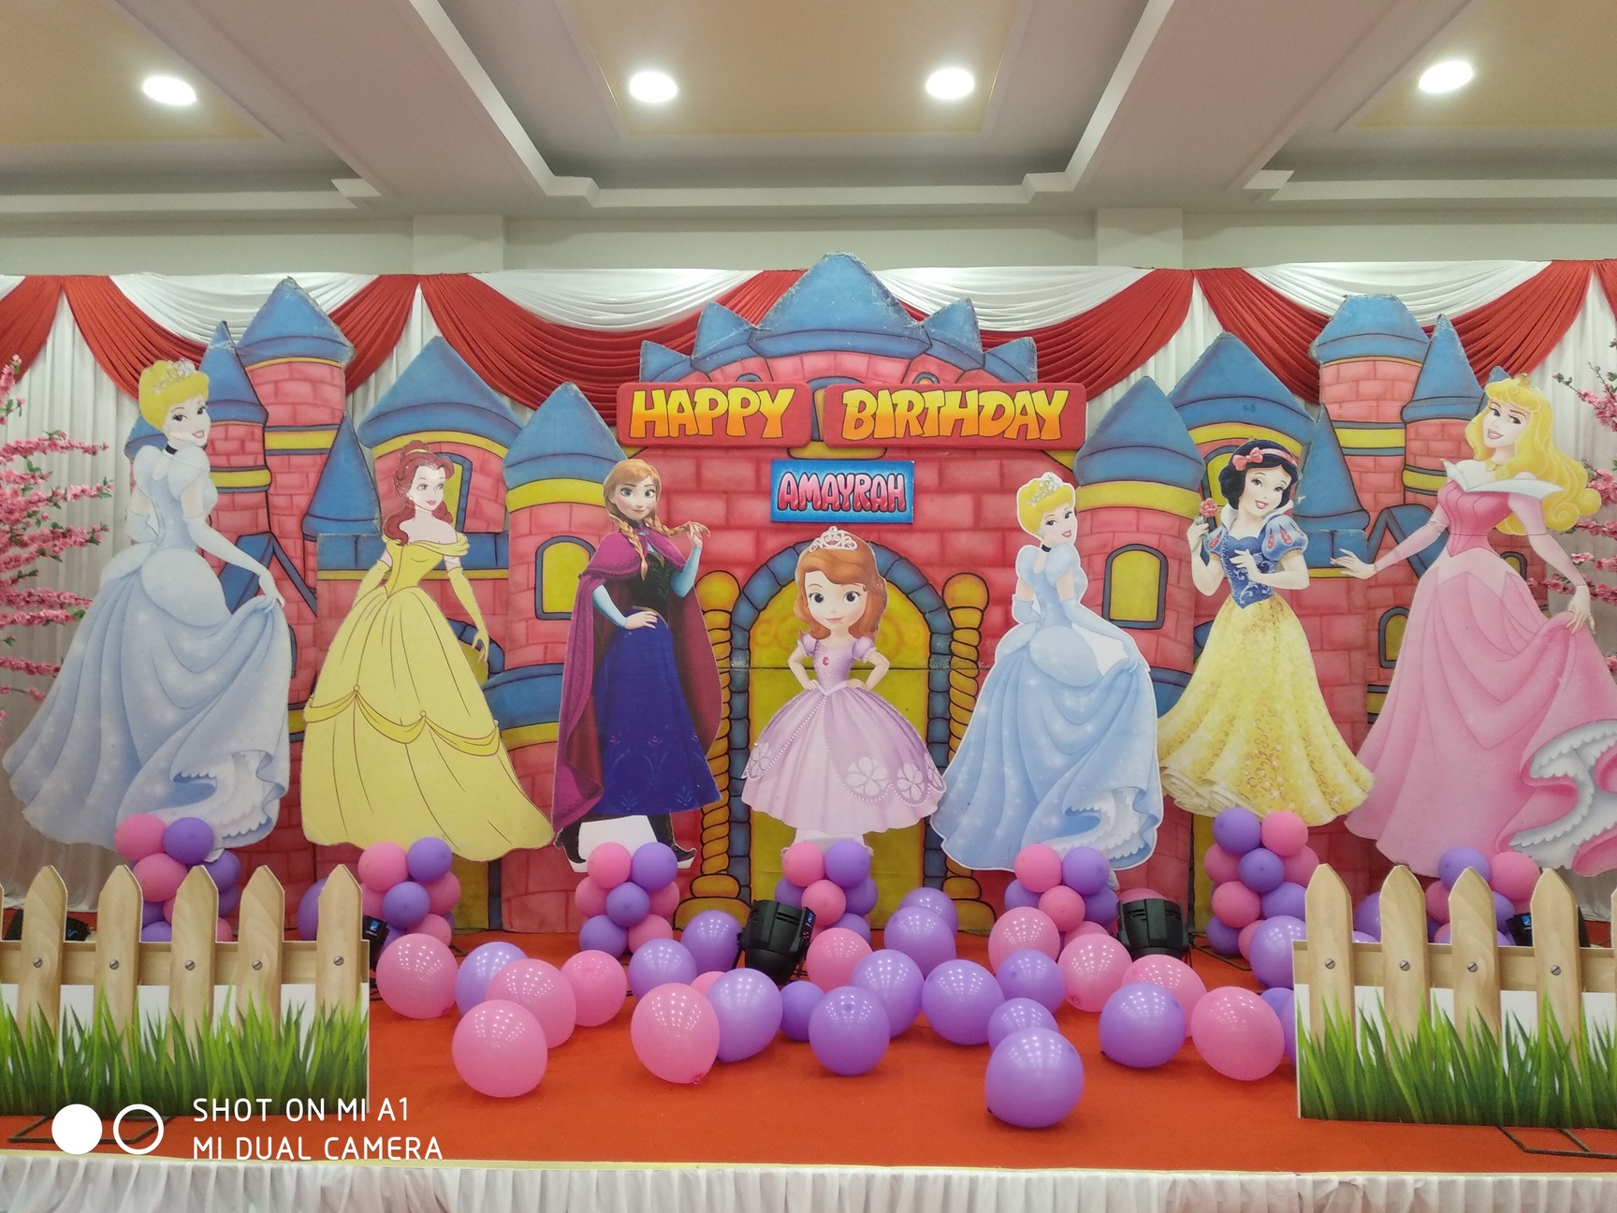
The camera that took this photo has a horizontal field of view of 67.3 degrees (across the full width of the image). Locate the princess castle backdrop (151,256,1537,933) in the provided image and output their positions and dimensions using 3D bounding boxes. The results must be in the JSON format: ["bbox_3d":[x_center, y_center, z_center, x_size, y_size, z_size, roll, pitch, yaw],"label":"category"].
[{"bbox_3d":[0.081,-0.046,4.838,5.542,2.676,0.200,0,0,2],"label":"princess castle backdrop"}]

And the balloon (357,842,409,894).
[{"bbox_3d":[-1.547,0.952,4.420,0.186,0.186,0.186,0,0,2],"label":"balloon"}]

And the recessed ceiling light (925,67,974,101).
[{"bbox_3d":[0.492,-1.816,4.227,0.168,0.035,0.168,0,0,0],"label":"recessed ceiling light"}]

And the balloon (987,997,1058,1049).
[{"bbox_3d":[0.580,1.141,3.250,0.196,0.189,0.205,0,-1,0],"label":"balloon"}]

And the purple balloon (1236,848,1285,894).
[{"bbox_3d":[1.544,0.900,4.140,0.145,0.154,0.149,0,-1,2],"label":"purple balloon"}]

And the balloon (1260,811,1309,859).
[{"bbox_3d":[1.733,0.834,4.420,0.178,0.178,0.178,0,0,2],"label":"balloon"}]

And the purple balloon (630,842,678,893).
[{"bbox_3d":[-0.534,0.904,4.207,0.160,0.165,0.163,0,-1,2],"label":"purple balloon"}]

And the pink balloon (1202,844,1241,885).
[{"bbox_3d":[1.523,0.947,4.450,0.162,0.167,0.162,0,0,0],"label":"pink balloon"}]

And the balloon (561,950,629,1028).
[{"bbox_3d":[-0.626,1.097,3.488,0.207,0.207,0.207,0,-1,2],"label":"balloon"}]

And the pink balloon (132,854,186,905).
[{"bbox_3d":[-2.170,0.912,4.059,0.170,0.165,0.168,0,-1,2],"label":"pink balloon"}]

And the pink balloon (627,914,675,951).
[{"bbox_3d":[-0.532,1.121,4.106,0.158,0.158,0.166,0,0,0],"label":"pink balloon"}]

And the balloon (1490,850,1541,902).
[{"bbox_3d":[2.314,0.883,3.977,0.163,0.159,0.169,0,0,0],"label":"balloon"}]

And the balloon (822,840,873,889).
[{"bbox_3d":[0.141,0.929,4.370,0.167,0.172,0.167,0,0,0],"label":"balloon"}]

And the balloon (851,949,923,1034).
[{"bbox_3d":[0.226,1.111,3.478,0.213,0.239,0.221,0,-1,2],"label":"balloon"}]

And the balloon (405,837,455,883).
[{"bbox_3d":[-1.368,0.922,4.400,0.167,0.172,0.167,0,0,0],"label":"balloon"}]

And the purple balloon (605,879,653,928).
[{"bbox_3d":[-0.617,1.024,4.170,0.152,0.152,0.152,0,-1,2],"label":"purple balloon"}]

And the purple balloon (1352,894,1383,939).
[{"bbox_3d":[2.045,1.121,4.270,0.244,0.253,0.240,0,-1,0],"label":"purple balloon"}]

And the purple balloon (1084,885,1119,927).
[{"bbox_3d":[1.032,1.070,4.360,0.168,0.161,0.167,0,-1,0],"label":"purple balloon"}]

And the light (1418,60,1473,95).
[{"bbox_3d":[2.189,-1.816,4.172,0.168,0.035,0.168,0,0,0],"label":"light"}]

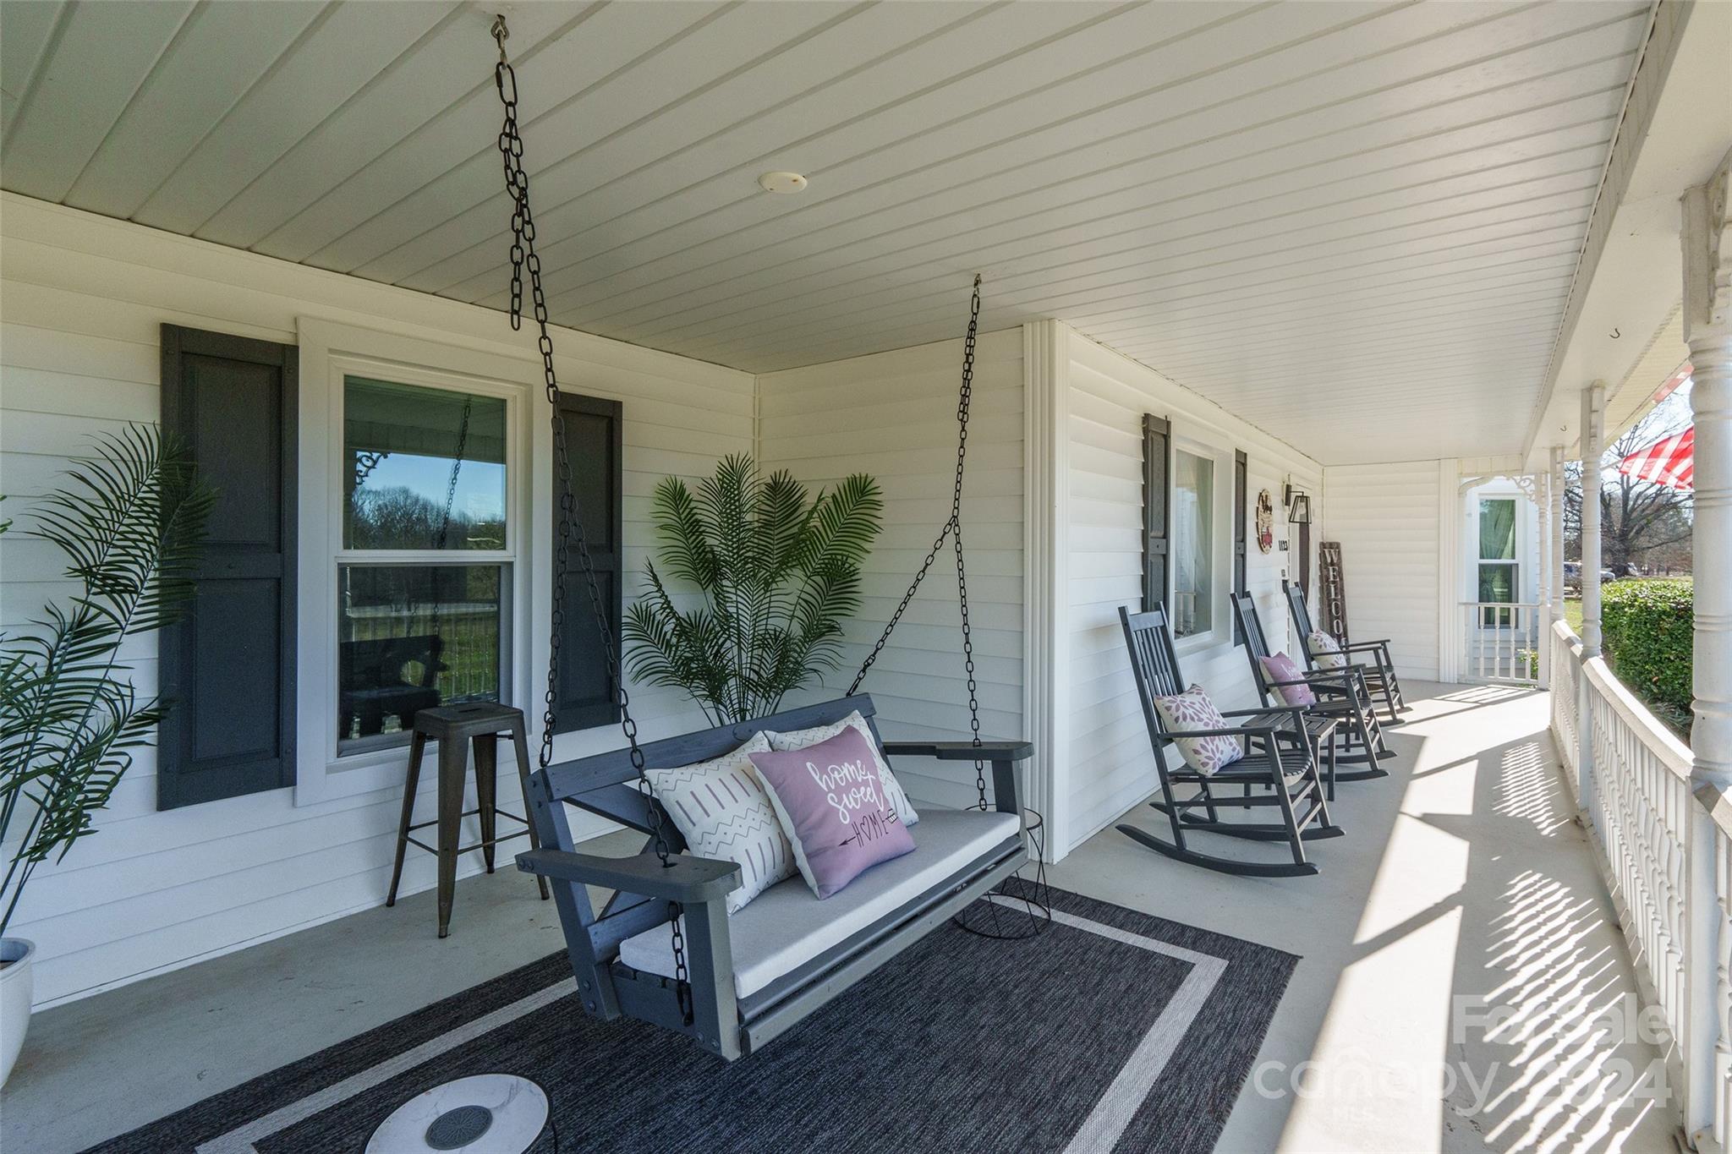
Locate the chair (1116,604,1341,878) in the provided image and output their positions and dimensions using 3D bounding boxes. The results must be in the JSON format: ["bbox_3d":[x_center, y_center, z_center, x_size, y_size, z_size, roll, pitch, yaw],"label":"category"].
[{"bbox_3d":[1.780,0.713,3.740,0.870,1.140,0.660,1,1,34],"label":"chair"}]

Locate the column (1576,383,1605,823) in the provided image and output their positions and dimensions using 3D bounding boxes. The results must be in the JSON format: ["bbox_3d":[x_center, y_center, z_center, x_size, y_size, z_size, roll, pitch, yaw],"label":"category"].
[{"bbox_3d":[3.848,0.123,4.080,0.100,2.300,0.100,1,1,39],"label":"column"}]

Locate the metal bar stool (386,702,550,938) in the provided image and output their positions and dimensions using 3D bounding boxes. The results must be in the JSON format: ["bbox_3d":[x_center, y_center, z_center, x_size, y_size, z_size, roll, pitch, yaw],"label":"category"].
[{"bbox_3d":[-1.589,0.925,3.080,0.430,0.765,0.420,1,1,39],"label":"metal bar stool"}]

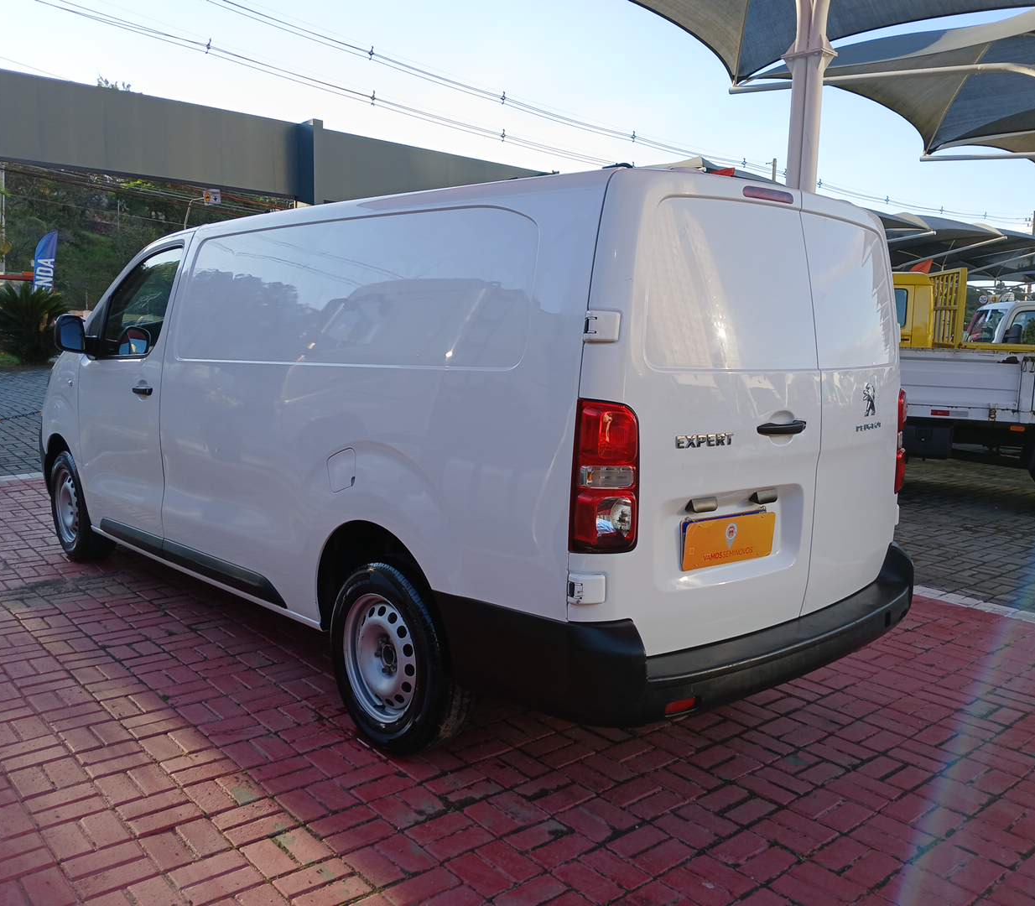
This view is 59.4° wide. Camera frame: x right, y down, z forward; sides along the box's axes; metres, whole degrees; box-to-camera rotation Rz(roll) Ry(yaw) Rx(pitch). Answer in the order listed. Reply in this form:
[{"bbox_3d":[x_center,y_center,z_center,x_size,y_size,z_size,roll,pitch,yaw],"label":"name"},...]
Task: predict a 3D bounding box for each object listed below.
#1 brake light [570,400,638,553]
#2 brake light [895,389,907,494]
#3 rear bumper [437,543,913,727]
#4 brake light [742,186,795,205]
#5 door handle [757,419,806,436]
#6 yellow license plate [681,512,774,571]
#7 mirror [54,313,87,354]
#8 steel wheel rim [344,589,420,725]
[{"bbox_3d":[0.216,0.060,2.305,0.148,0.390,0.095,-3,9,-36],"label":"brake light"},{"bbox_3d":[1.477,-0.038,3.477,0.095,0.390,0.148,8,9,40],"label":"brake light"},{"bbox_3d":[0.681,0.509,3.110,1.890,0.330,0.740,-4,10,-43],"label":"rear bumper"},{"bbox_3d":[0.764,-0.771,2.730,0.245,0.042,0.040,-3,9,-38],"label":"brake light"},{"bbox_3d":[0.787,-0.070,2.695,0.240,0.043,0.052,-4,9,-39],"label":"door handle"},{"bbox_3d":[0.613,0.250,2.596,0.410,0.135,0.020,-4,9,-39],"label":"yellow license plate"},{"bbox_3d":[-2.344,-0.621,4.747,0.180,0.200,0.125,-4,10,-43],"label":"mirror"},{"bbox_3d":[-0.417,0.690,3.115,0.170,0.440,0.440,-4,10,-43],"label":"steel wheel rim"}]

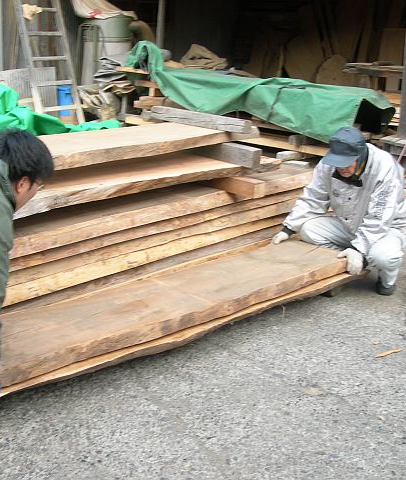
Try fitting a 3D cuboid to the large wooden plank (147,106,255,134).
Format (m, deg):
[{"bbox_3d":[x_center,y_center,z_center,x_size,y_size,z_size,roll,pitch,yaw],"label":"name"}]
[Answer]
[{"bbox_3d":[-0.045,-1.136,6.655,0.115,0.115,1.300,-15,23,-41],"label":"large wooden plank"}]

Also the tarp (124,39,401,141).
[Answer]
[{"bbox_3d":[0.540,-1.712,8.016,0.750,0.840,3.400,-15,23,-41],"label":"tarp"}]

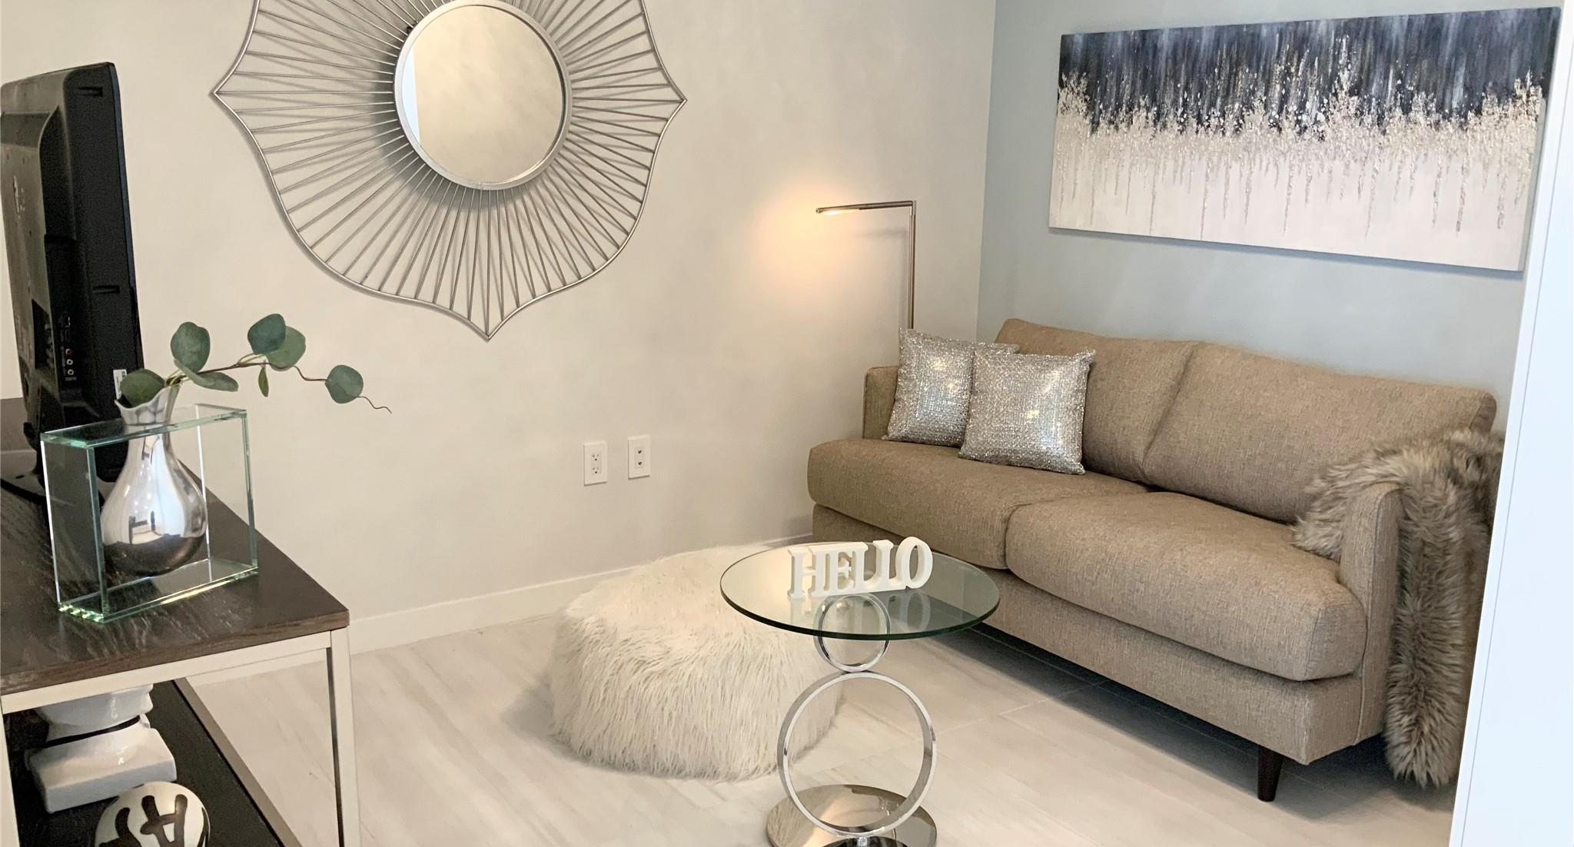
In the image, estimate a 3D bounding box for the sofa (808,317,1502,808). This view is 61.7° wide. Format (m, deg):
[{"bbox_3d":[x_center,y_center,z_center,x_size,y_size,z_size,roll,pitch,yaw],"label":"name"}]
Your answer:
[{"bbox_3d":[0.933,0.236,3.629,0.870,0.840,1.740,-8,16,-35],"label":"sofa"}]

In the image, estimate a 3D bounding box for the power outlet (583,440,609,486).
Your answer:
[{"bbox_3d":[-0.569,0.120,3.934,0.076,0.124,0.008,-8,16,-35],"label":"power outlet"}]

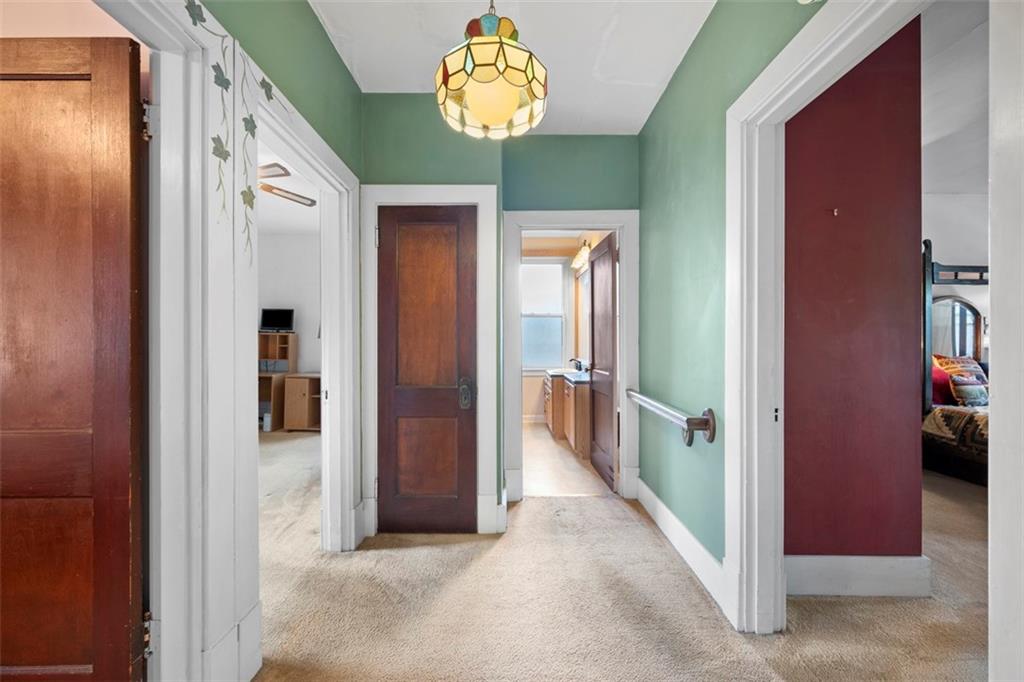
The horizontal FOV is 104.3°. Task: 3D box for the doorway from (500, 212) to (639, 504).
[{"bbox_3d":[0.453,0.115,3.035,1.015,2.160,0.160,0,0,1],"label":"doorway"}]

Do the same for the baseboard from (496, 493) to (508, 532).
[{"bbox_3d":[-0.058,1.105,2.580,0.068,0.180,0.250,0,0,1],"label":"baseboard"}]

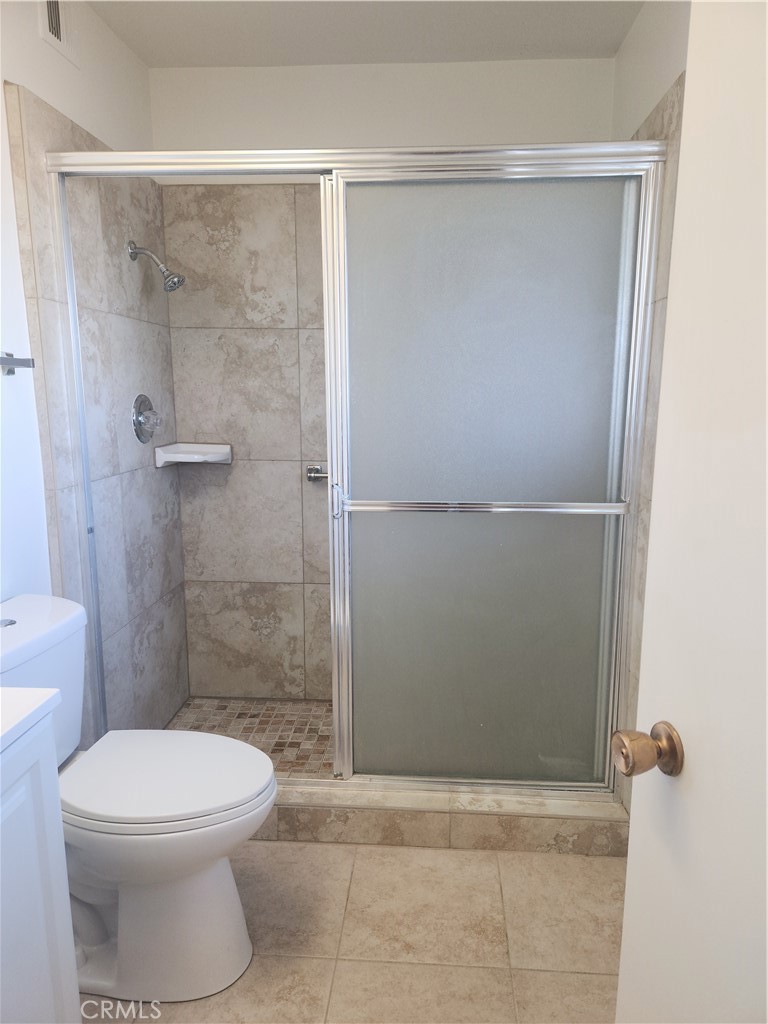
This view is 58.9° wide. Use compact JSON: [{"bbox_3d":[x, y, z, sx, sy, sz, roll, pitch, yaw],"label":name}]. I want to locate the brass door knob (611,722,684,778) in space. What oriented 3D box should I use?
[{"bbox_3d":[0.303,0.277,0.787,0.060,0.061,0.061,-2,10,-9],"label":"brass door knob"}]

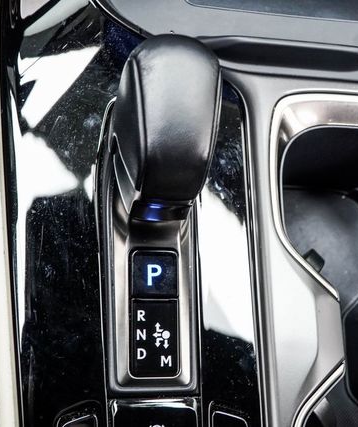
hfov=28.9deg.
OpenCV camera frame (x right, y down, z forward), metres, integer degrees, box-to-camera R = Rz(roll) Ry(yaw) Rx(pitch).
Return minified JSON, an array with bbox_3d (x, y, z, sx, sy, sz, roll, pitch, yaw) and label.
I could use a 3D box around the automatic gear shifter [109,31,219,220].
[{"bbox_3d":[-0.005,-0.038,0.335,0.049,0.082,0.060,-3,66,-1],"label":"automatic gear shifter"}]

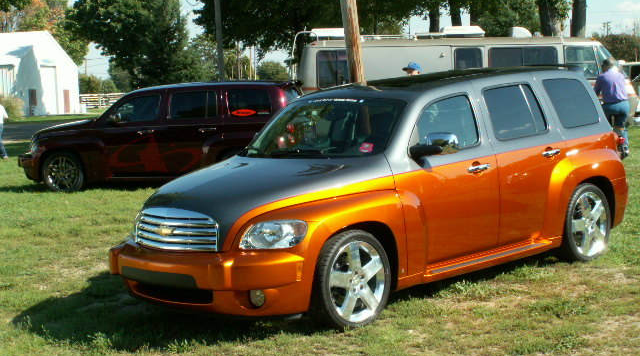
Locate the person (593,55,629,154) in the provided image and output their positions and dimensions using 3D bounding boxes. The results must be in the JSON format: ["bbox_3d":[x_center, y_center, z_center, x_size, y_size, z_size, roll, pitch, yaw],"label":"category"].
[{"bbox_3d":[4.712,-1.154,17.900,0.600,1.550,0.650,-2,5,-10],"label":"person"}]

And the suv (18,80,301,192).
[{"bbox_3d":[-2.165,-0.645,16.100,4.470,1.570,1.770,0,5,12],"label":"suv"}]

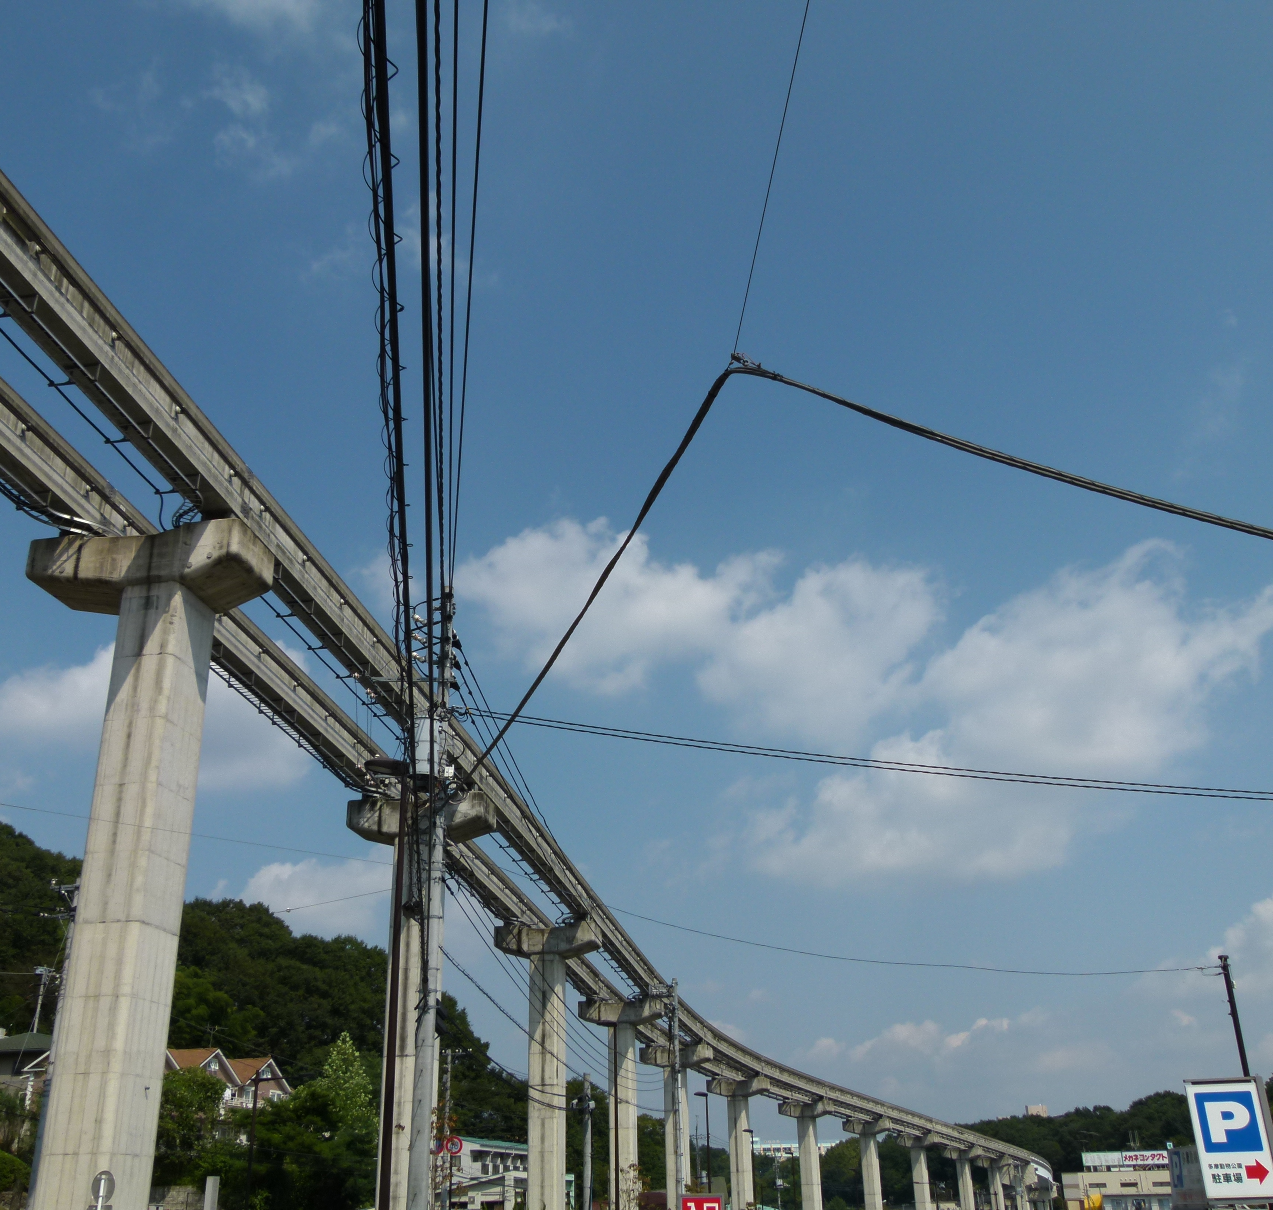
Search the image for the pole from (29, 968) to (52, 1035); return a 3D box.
[{"bbox_3d":[-55.278,38.231,116.018,1.600,9.600,0.600,-11,-26,21],"label":"pole"}]

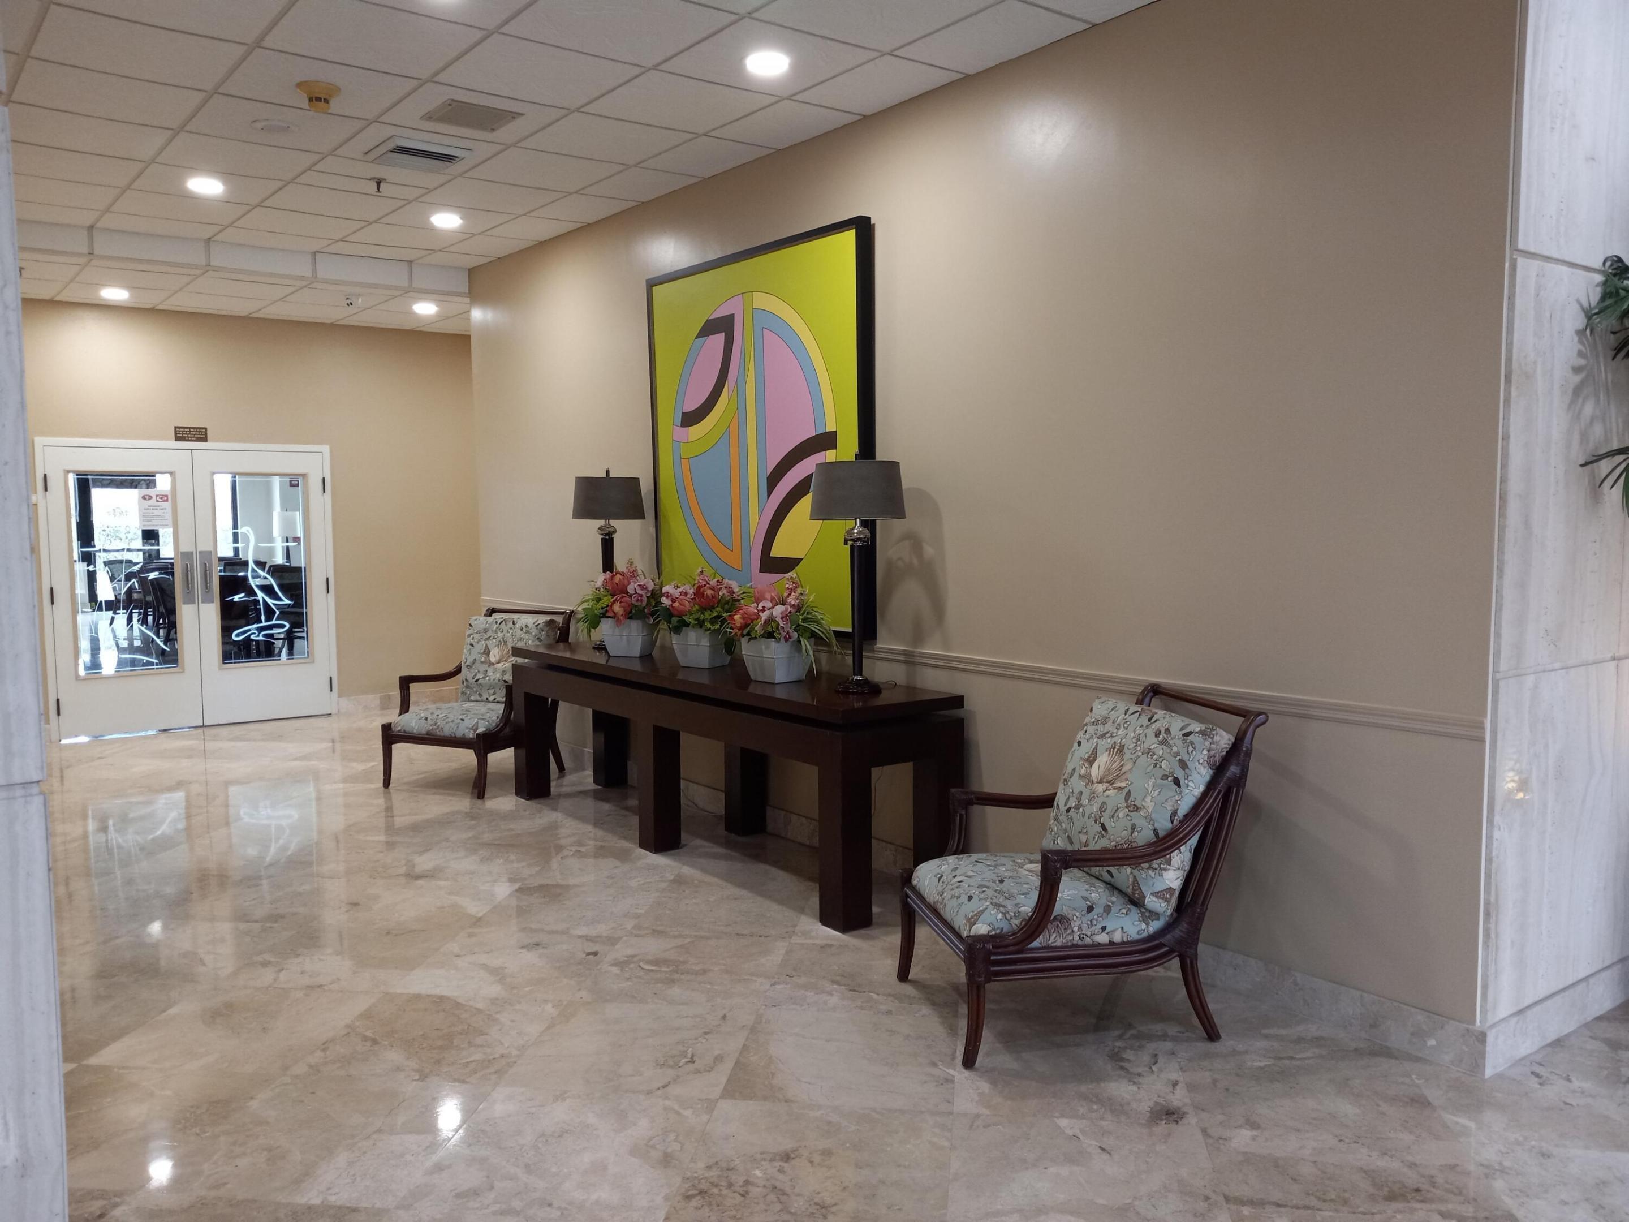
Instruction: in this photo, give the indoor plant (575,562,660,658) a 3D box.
[{"bbox_3d":[-0.997,-0.015,6.419,0.375,0.478,0.396,-4,6,-37],"label":"indoor plant"}]

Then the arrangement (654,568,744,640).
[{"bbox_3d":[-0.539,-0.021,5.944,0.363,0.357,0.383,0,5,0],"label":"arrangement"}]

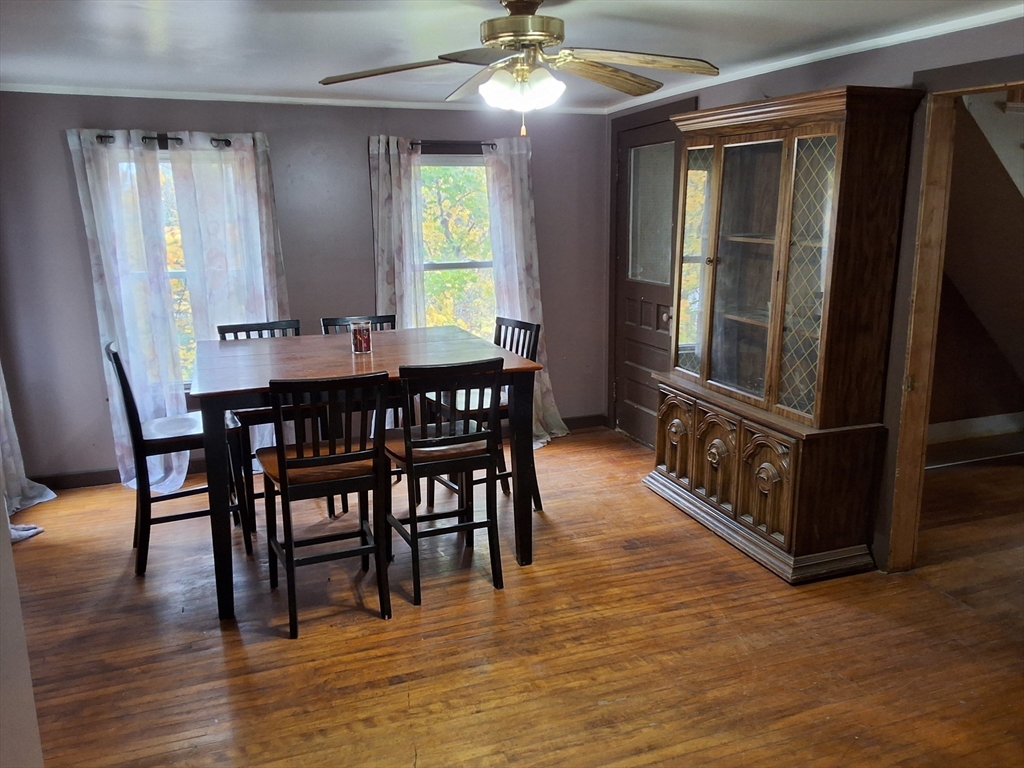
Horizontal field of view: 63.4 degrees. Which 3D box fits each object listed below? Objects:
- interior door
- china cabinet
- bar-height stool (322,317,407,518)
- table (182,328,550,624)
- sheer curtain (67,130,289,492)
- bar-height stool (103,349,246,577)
[{"bbox_3d":[0.886,-0.603,5.378,0.050,2.060,0.820,-5,12,-20],"label":"interior door"},{"bbox_3d":[1.182,-0.292,4.031,0.450,2.000,1.450,-4,12,-17],"label":"china cabinet"},{"bbox_3d":[-0.765,0.150,4.502,0.450,0.980,0.510,-4,12,-15],"label":"bar-height stool"},{"bbox_3d":[-0.749,0.297,3.971,1.375,0.906,1.385,-5,12,-19],"label":"table"},{"bbox_3d":[-1.826,-0.413,4.753,1.100,2.000,0.200,-5,12,-20],"label":"sheer curtain"},{"bbox_3d":[-1.528,0.299,3.814,0.515,0.980,0.450,-7,13,-29],"label":"bar-height stool"}]

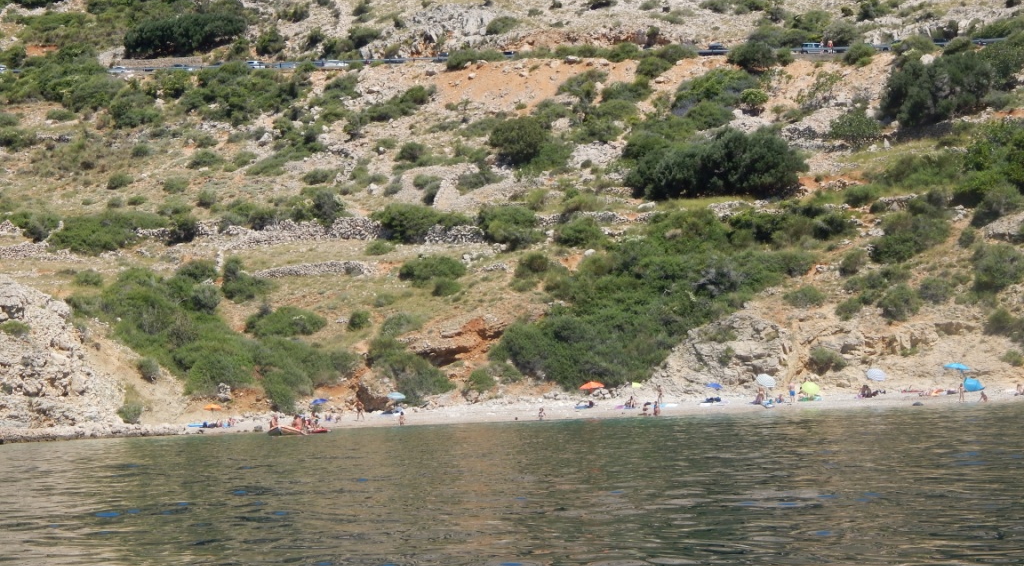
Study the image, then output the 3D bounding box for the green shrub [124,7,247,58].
[{"bbox_3d":[-48.560,-37.260,330.000,18.150,7.140,9.070,-2,-3,0],"label":"green shrub"}]

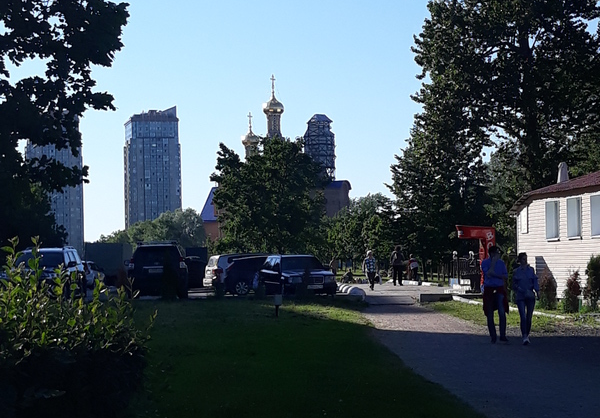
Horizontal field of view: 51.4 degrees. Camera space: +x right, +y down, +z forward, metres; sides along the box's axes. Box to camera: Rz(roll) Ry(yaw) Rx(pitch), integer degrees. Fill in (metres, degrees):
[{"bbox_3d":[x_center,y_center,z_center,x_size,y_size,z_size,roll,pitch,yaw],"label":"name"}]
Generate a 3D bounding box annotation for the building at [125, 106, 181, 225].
[{"bbox_3d":[-78.180,-11.740,333.000,26.500,84.000,21.000,0,-5,-19],"label":"building"}]

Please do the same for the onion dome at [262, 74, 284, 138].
[{"bbox_3d":[-4.247,-16.346,100.000,3.300,10.100,3.300,-2,-5,0],"label":"onion dome"}]

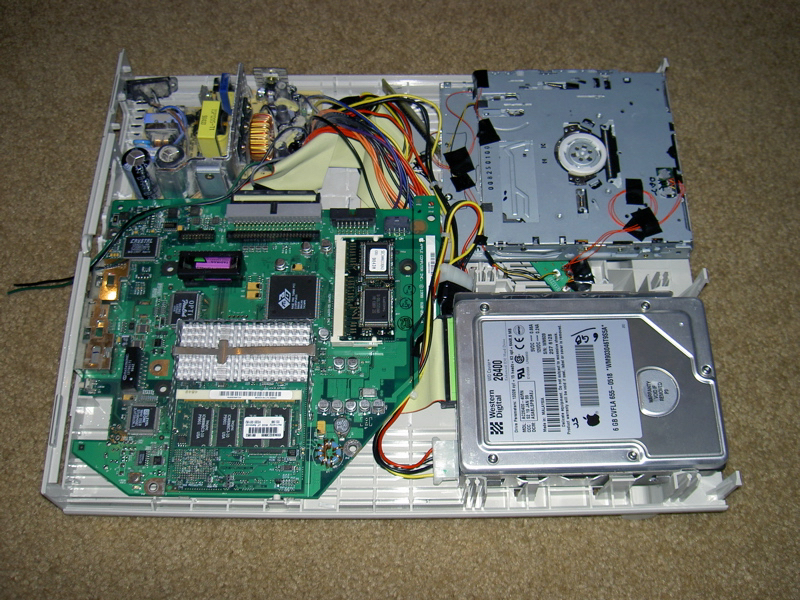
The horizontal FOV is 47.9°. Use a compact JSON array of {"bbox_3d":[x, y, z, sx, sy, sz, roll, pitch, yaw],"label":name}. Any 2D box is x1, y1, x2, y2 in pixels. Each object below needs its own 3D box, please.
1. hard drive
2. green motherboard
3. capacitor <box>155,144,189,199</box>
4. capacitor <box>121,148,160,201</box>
[{"bbox_3d":[0.106,0.051,0.523,0.147,0.025,0.102,-1,65,0],"label":"hard drive"},{"bbox_3d":[-0.080,0.017,0.521,0.210,0.028,0.190,-1,65,0],"label":"green motherboard"},{"bbox_3d":[-0.144,-0.082,0.585,0.018,0.040,0.018,-1,65,0],"label":"capacitor"},{"bbox_3d":[-0.166,-0.081,0.584,0.018,0.040,0.018,-1,65,0],"label":"capacitor"}]

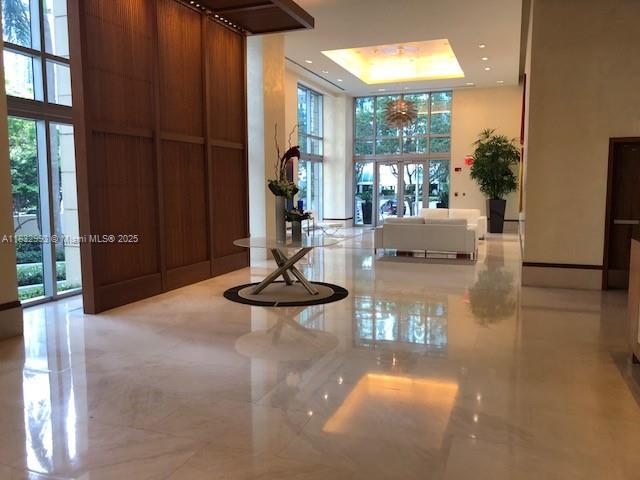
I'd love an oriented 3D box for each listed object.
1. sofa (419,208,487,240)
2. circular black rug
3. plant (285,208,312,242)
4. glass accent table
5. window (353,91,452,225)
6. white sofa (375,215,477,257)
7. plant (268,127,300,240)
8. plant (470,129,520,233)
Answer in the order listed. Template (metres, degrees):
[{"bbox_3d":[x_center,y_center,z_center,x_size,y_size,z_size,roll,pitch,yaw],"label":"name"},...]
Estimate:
[{"bbox_3d":[4.004,-0.501,15.971,2.219,0.872,0.903,2,6,20],"label":"sofa"},{"bbox_3d":[-0.490,0.770,7.641,1.827,0.012,1.827,0,6,0],"label":"circular black rug"},{"bbox_3d":[-0.313,-0.200,7.446,0.383,0.483,0.321,2,6,20],"label":"plant"},{"bbox_3d":[-0.480,0.403,7.602,1.573,0.750,1.573,0,6,0],"label":"glass accent table"},{"bbox_3d":[3.042,-2.937,19.512,3.718,5.018,0.150,2,6,20],"label":"window"},{"bbox_3d":[2.399,-0.066,11.709,2.203,0.857,0.903,2,6,20],"label":"white sofa"},{"bbox_3d":[-0.523,-0.819,7.569,0.459,1.692,0.367,2,6,20],"label":"plant"},{"bbox_3d":[5.929,-2.003,17.583,1.584,3.534,1.438,2,6,20],"label":"plant"}]

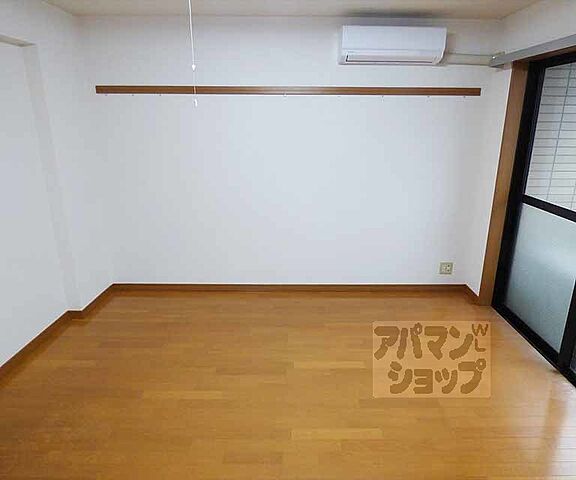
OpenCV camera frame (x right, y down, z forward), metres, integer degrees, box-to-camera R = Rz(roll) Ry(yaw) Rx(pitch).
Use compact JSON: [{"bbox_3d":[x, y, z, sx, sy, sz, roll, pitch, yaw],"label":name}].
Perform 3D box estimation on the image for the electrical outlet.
[{"bbox_3d":[1.525,0.275,3.341,0.120,0.120,0.012,0,15,0],"label":"electrical outlet"}]

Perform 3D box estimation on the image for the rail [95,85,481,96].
[{"bbox_3d":[0.008,-1.246,2.911,3.220,0.058,0.025,0,15,0],"label":"rail"}]

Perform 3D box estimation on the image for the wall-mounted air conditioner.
[{"bbox_3d":[0.803,-1.518,2.737,0.783,0.227,0.220,0,15,0],"label":"wall-mounted air conditioner"}]

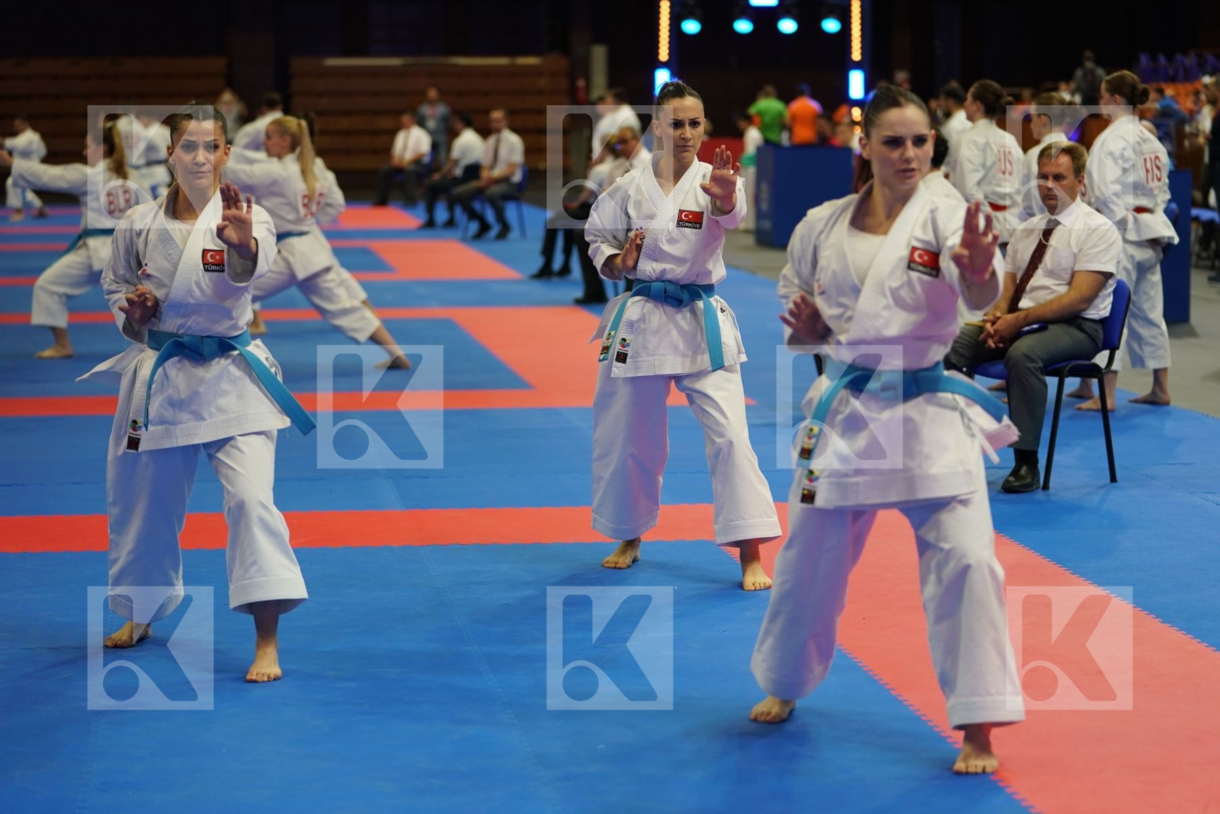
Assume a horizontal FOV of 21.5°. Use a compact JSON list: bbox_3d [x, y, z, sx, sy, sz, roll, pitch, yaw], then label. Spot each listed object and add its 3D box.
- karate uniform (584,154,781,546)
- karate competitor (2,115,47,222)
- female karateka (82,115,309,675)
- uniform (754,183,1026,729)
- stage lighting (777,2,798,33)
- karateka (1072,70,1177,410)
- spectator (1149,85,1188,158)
[{"bbox_3d":[0.225,-0.195,10.200,0.620,1.210,0.720,0,5,1],"label":"karate uniform"},{"bbox_3d":[-7.848,-3.209,43.100,0.750,1.390,0.520,-4,6,-32],"label":"karate competitor"},{"bbox_3d":[-1.122,-0.067,8.740,0.620,1.510,0.840,-1,5,-2],"label":"female karateka"},{"bbox_3d":[0.655,0.102,7.580,0.640,1.250,0.850,0,5,7],"label":"uniform"},{"bbox_3d":[2.402,-5.250,43.500,0.310,0.420,0.290,0,5,2],"label":"stage lighting"},{"bbox_3d":[2.550,-0.834,15.950,0.420,1.650,0.500,3,6,35],"label":"karateka"},{"bbox_3d":[8.307,-4.194,48.000,0.700,1.250,0.550,-3,6,-24],"label":"spectator"}]

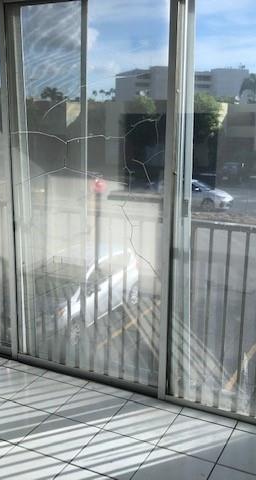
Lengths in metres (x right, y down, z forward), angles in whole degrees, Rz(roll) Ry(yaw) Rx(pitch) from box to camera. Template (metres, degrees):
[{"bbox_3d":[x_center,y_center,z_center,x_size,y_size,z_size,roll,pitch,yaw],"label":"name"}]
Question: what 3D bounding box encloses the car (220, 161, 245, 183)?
[{"bbox_3d":[7.802,-4.928,37.432,1.820,1.600,4.500,5,14,18],"label":"car"}]

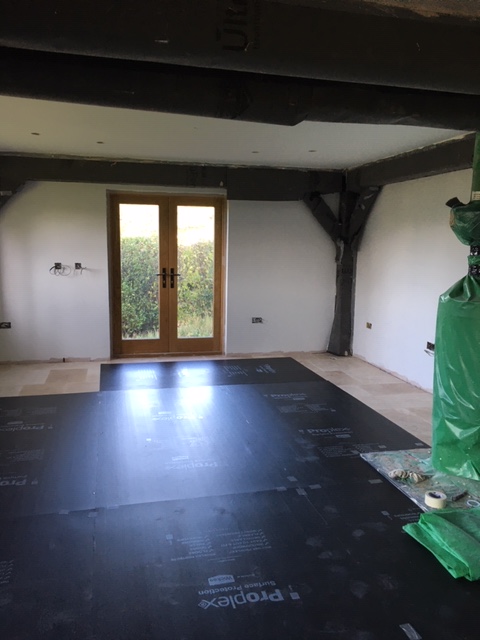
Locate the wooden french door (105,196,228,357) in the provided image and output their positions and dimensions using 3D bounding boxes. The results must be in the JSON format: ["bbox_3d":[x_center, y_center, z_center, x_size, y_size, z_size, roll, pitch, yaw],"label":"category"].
[{"bbox_3d":[-0.924,-0.551,6.907,1.460,2.070,0.110,-1,9,-14],"label":"wooden french door"}]

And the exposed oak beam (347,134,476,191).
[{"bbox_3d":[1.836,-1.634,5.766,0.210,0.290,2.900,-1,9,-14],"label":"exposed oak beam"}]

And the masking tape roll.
[{"bbox_3d":[1.153,1.059,3.153,0.118,0.053,0.118,1,8,0],"label":"masking tape roll"}]

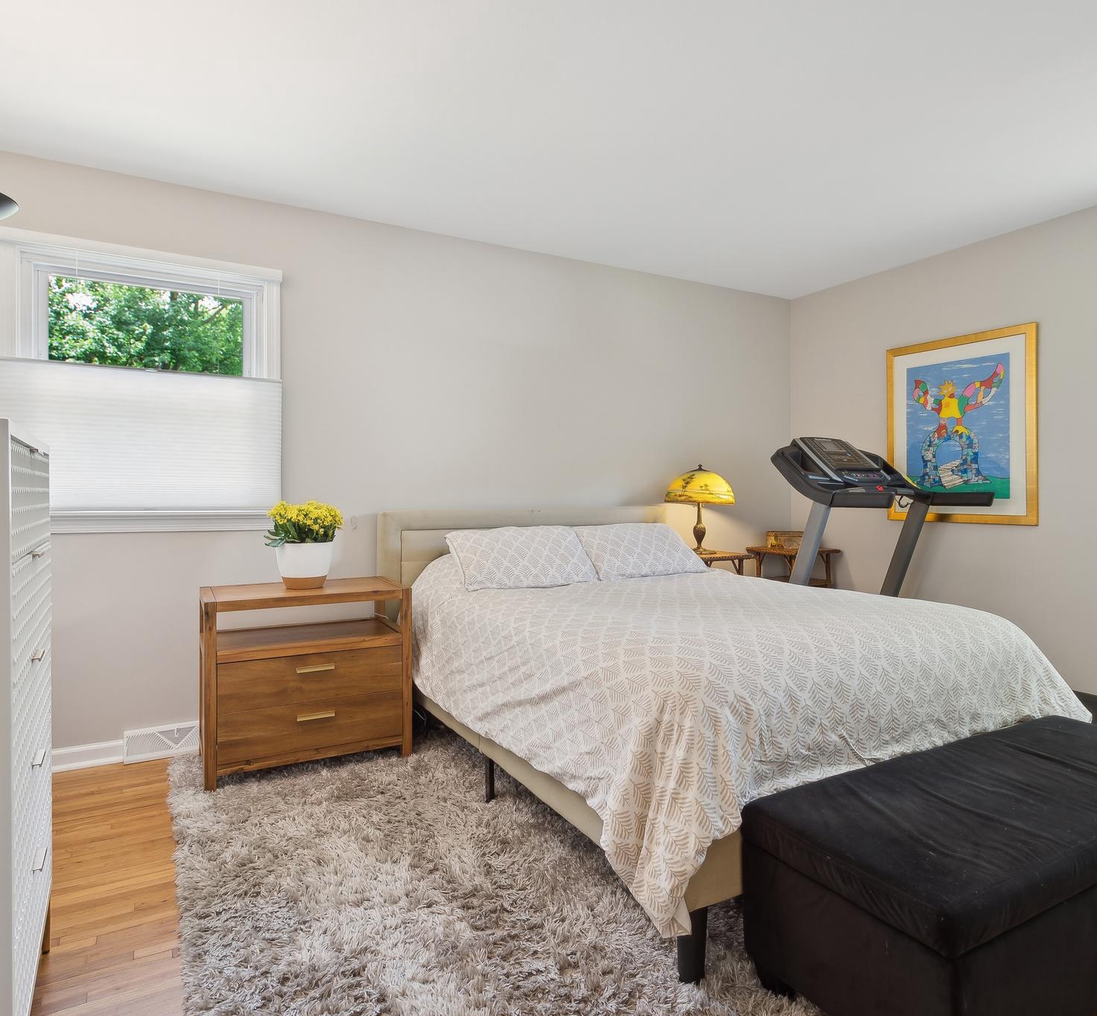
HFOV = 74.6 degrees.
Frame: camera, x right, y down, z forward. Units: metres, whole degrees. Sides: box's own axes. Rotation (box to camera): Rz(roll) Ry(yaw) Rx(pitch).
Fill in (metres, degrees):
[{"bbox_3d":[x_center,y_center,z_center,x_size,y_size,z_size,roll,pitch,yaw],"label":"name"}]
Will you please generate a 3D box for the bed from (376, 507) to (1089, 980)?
[{"bbox_3d":[0.480,0.528,2.913,1.725,1.010,2.220,-1,1,-30],"label":"bed"}]

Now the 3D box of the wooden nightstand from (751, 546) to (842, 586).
[{"bbox_3d":[1.548,0.635,4.555,0.400,0.742,0.400,-1,1,-30],"label":"wooden nightstand"}]

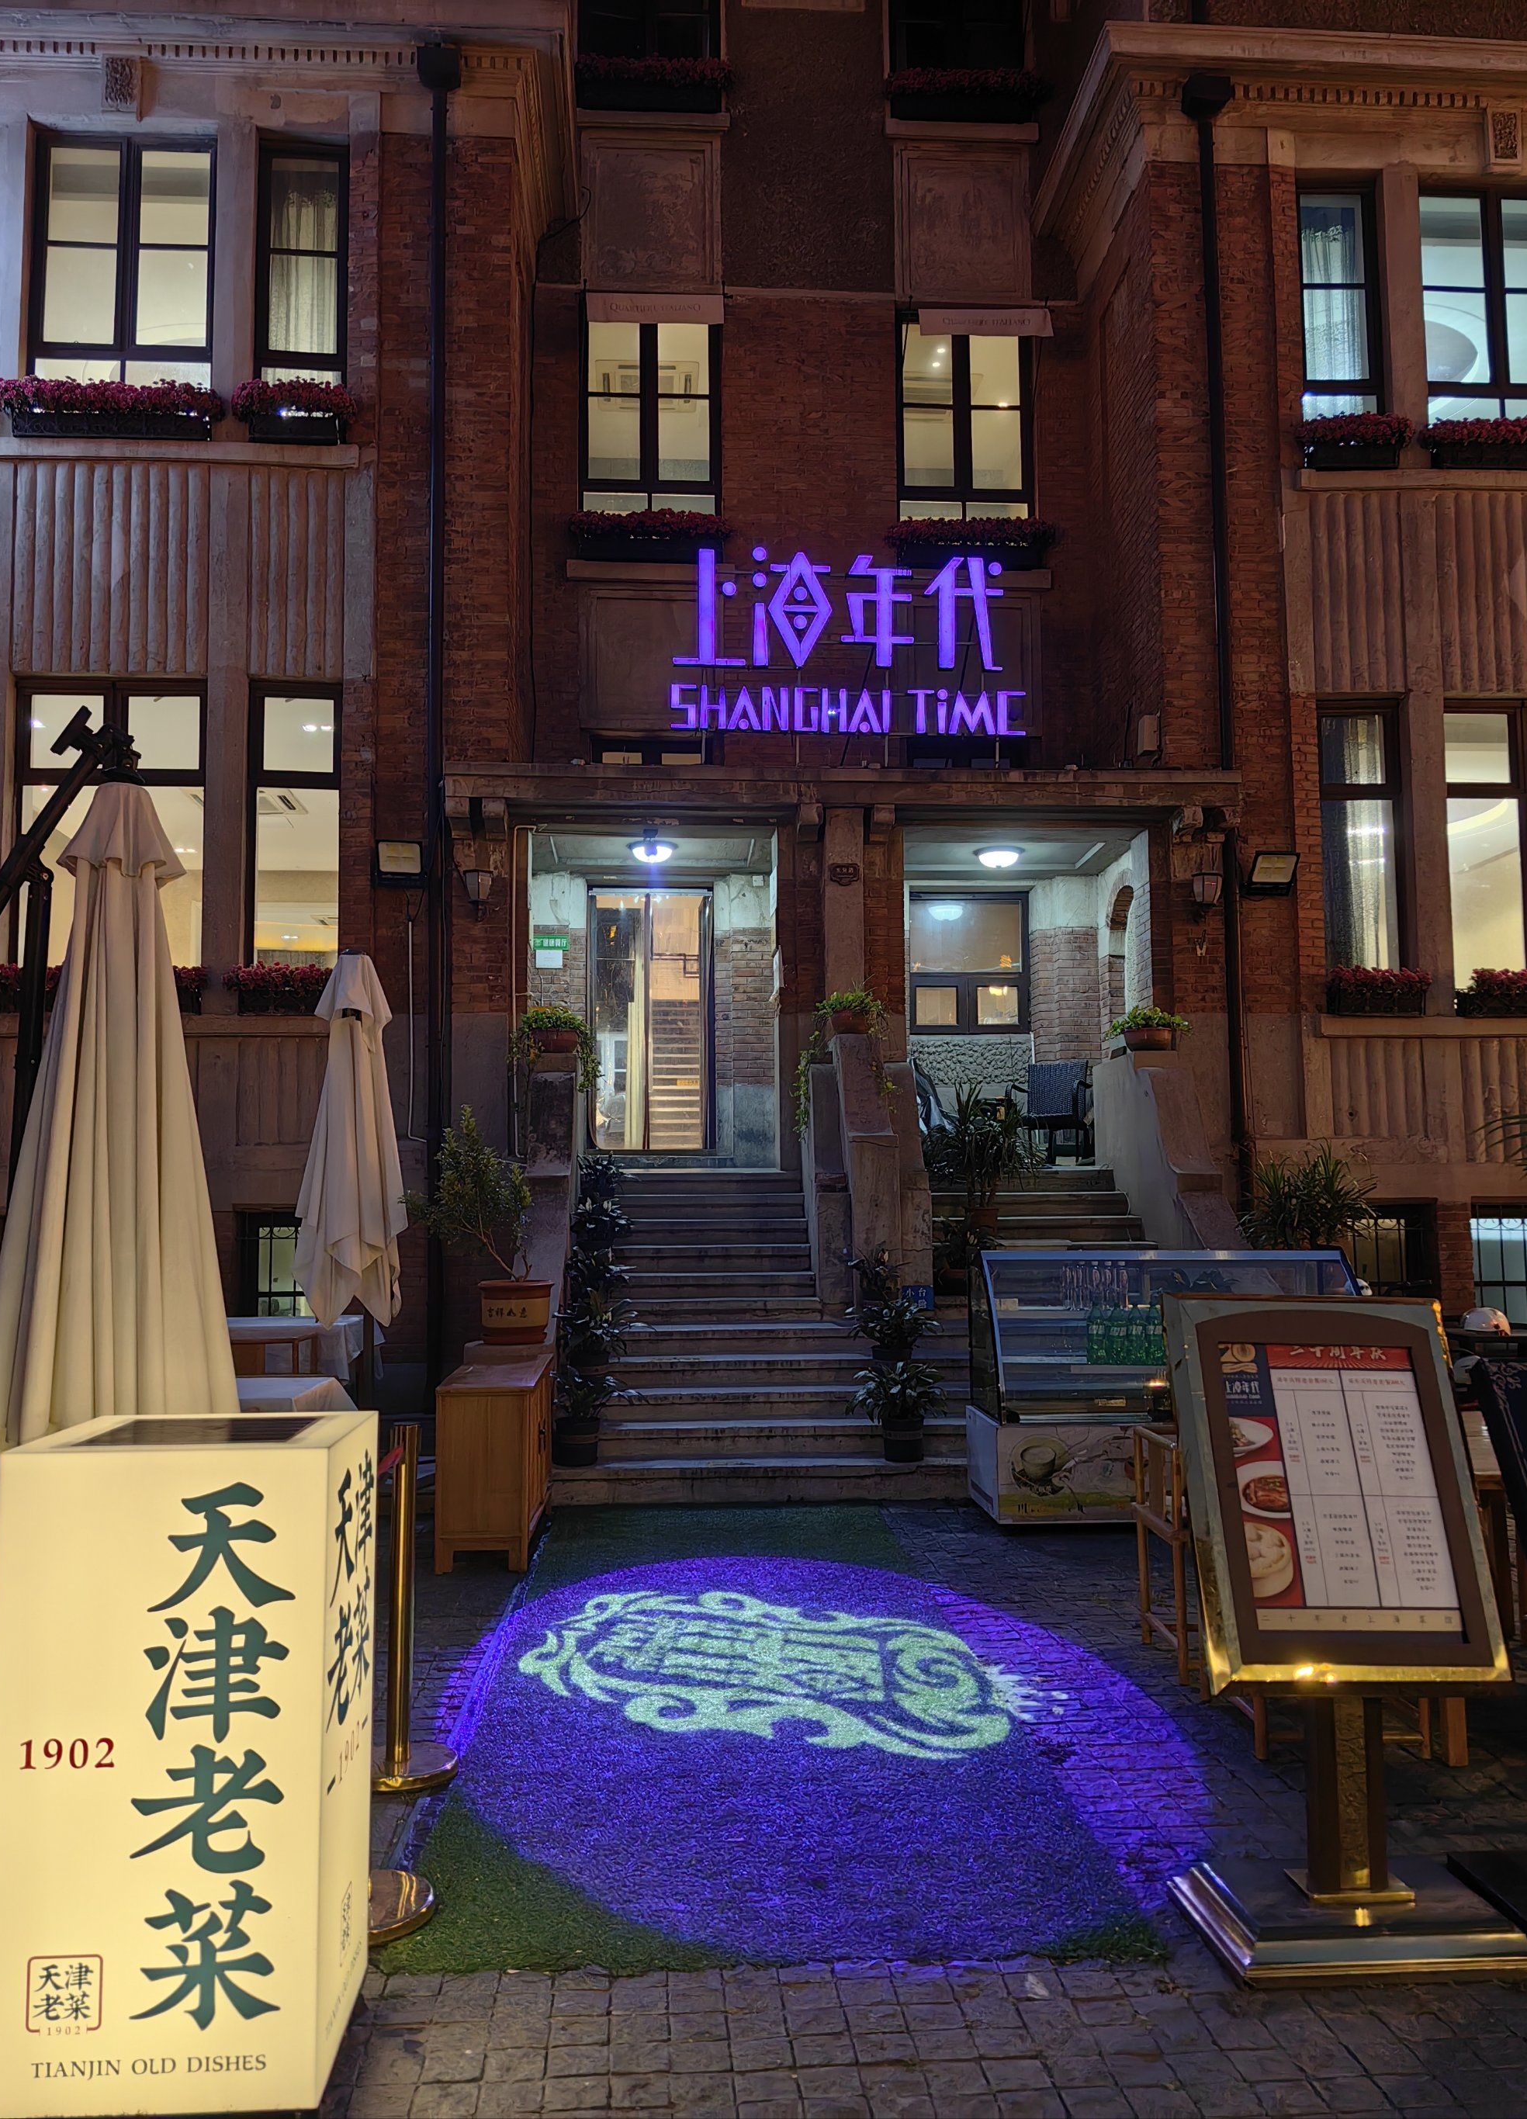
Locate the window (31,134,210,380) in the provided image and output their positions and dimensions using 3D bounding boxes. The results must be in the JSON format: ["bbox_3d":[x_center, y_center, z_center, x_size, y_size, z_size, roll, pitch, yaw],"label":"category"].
[{"bbox_3d":[-4.528,-5.574,11.742,1.261,1.957,0.150,0,-4,-4],"label":"window"}]

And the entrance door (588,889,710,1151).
[{"bbox_3d":[-0.914,-0.313,13.237,0.962,2.098,0.100,0,-5,-4],"label":"entrance door"}]

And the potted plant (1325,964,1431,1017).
[{"bbox_3d":[4.290,-0.472,11.633,0.712,0.359,0.280,0,-5,-4],"label":"potted plant"}]

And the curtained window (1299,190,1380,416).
[{"bbox_3d":[4.289,-5.571,12.368,0.593,1.866,0.150,-1,-4,1],"label":"curtained window"}]

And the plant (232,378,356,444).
[{"bbox_3d":[-3.299,-4.493,11.663,0.821,0.465,0.300,0,-4,-9],"label":"plant"}]

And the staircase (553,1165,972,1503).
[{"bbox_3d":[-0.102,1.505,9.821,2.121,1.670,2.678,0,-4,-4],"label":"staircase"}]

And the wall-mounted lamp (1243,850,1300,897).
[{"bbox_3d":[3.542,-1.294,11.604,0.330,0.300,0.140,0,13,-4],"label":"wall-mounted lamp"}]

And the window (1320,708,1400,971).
[{"bbox_3d":[4.330,-1.538,12.062,0.572,2.079,0.150,-1,-4,1],"label":"window"}]

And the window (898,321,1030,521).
[{"bbox_3d":[1.676,-5.306,13.874,1.117,1.871,0.150,0,-4,-4],"label":"window"}]

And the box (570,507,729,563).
[{"bbox_3d":[-0.934,-4.209,13.453,1.275,0.438,0.320,0,-4,-4],"label":"box"}]

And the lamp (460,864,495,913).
[{"bbox_3d":[-1.939,-1.148,11.263,0.234,0.353,0.250,0,-5,-4],"label":"lamp"}]

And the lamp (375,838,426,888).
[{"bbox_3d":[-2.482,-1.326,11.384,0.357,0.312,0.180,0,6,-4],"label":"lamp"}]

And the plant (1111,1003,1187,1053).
[{"bbox_3d":[2.545,-0.205,10.905,0.523,0.324,0.380,0,-5,-4],"label":"plant"}]

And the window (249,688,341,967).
[{"bbox_3d":[-3.178,-1.524,11.216,0.629,2.131,0.140,0,-5,-4],"label":"window"}]

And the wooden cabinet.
[{"bbox_3d":[-1.190,1.783,7.453,0.399,0.741,1.326,0,-5,-4],"label":"wooden cabinet"}]

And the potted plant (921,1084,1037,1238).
[{"bbox_3d":[1.386,0.644,10.643,0.710,0.998,0.660,0,-5,-4],"label":"potted plant"}]

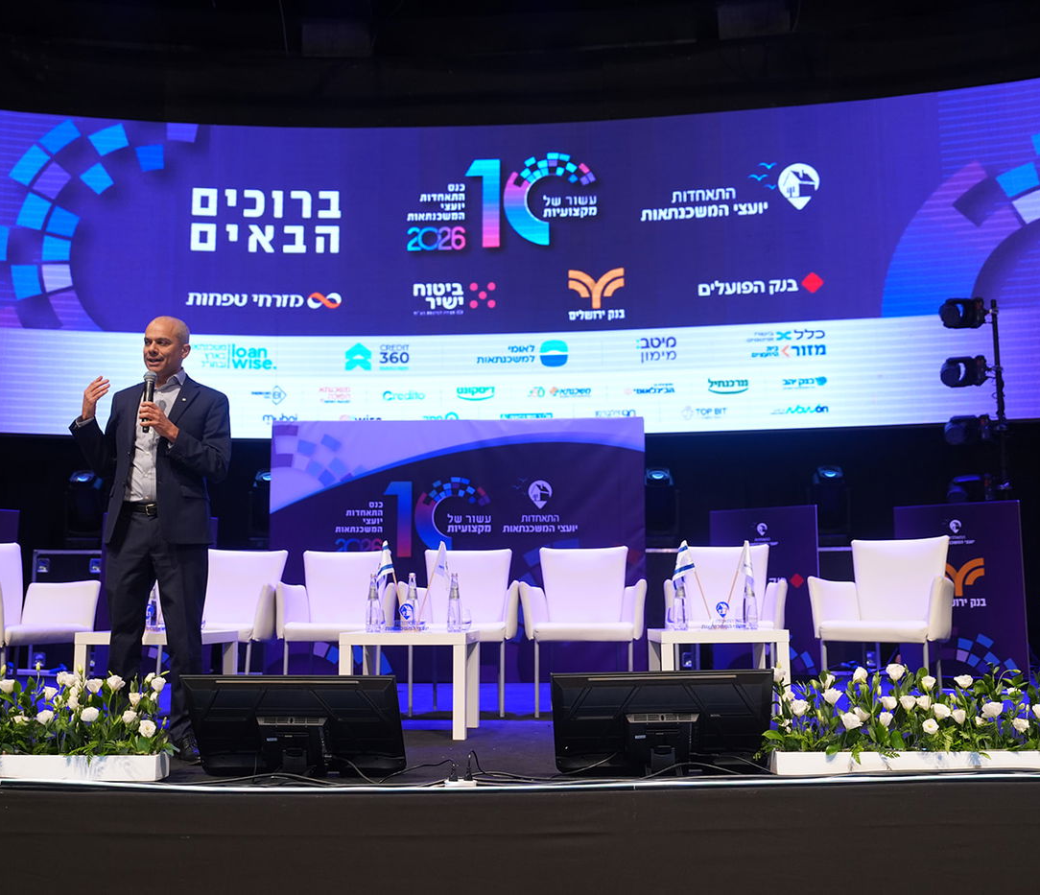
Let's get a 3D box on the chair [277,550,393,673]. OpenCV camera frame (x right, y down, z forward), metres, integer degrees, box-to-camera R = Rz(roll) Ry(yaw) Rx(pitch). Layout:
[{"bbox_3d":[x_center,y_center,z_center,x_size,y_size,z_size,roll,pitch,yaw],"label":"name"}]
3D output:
[{"bbox_3d":[-1.002,1.016,6.452,0.655,0.895,0.585,0,-8,-1],"label":"chair"}]

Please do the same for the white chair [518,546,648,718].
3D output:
[{"bbox_3d":[0.350,0.978,6.244,0.655,0.895,0.585,-1,-8,4],"label":"white chair"}]

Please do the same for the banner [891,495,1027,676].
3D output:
[{"bbox_3d":[3.432,1.120,9.024,0.970,1.350,0.050,-6,-10,37],"label":"banner"}]

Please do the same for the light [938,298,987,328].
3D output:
[{"bbox_3d":[3.847,-1.164,10.057,0.390,0.280,0.300,-2,0,12],"label":"light"}]

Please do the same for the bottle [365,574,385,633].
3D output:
[{"bbox_3d":[-0.656,0.701,5.190,0.069,0.262,0.069,0,-8,0],"label":"bottle"}]

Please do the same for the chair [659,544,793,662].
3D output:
[{"bbox_3d":[1.121,0.980,6.293,0.655,0.895,0.585,-2,-8,11],"label":"chair"}]

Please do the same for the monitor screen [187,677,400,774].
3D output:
[{"bbox_3d":[-0.732,0.908,3.787,0.705,0.410,0.080,-1,27,6],"label":"monitor screen"}]

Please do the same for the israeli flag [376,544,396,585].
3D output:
[{"bbox_3d":[-0.622,0.542,5.357,0.100,0.205,0.055,-1,-8,6],"label":"israeli flag"}]

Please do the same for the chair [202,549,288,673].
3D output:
[{"bbox_3d":[-1.601,1.003,6.330,0.630,0.880,0.580,-2,-8,9],"label":"chair"}]

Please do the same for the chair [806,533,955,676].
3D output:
[{"bbox_3d":[1.855,0.909,5.819,0.655,0.895,0.585,-6,-10,33],"label":"chair"}]

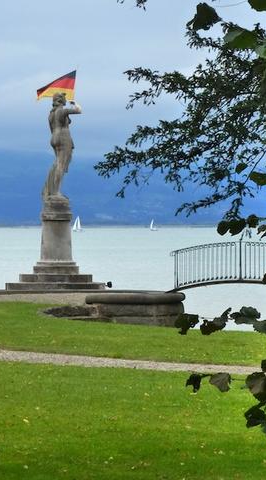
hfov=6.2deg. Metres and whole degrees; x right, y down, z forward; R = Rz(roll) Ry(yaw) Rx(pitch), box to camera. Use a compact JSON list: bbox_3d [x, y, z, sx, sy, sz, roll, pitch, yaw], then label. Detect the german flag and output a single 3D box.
[{"bbox_3d":[-1.928,-3.844,61.200,0.970,0.732,0.250,0,0,0],"label":"german flag"}]

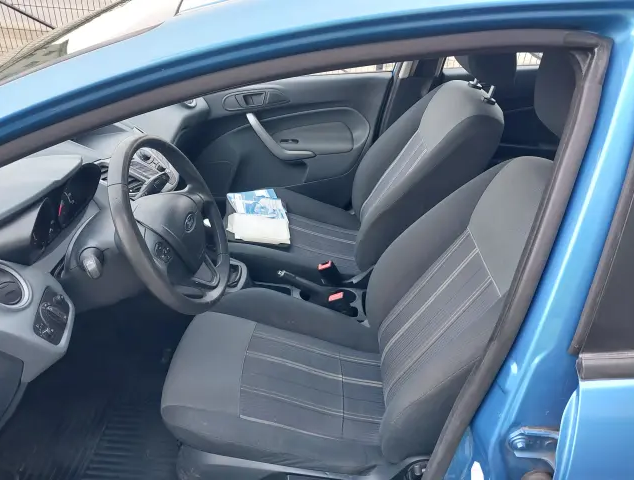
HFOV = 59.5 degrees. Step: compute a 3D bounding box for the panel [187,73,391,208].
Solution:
[{"bbox_3d":[-0.146,-0.362,2.054,0.810,0.540,0.110,3,30,3],"label":"panel"}]

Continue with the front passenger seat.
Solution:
[{"bbox_3d":[0.142,-0.240,1.731,0.850,0.905,0.510,3,30,3],"label":"front passenger seat"}]

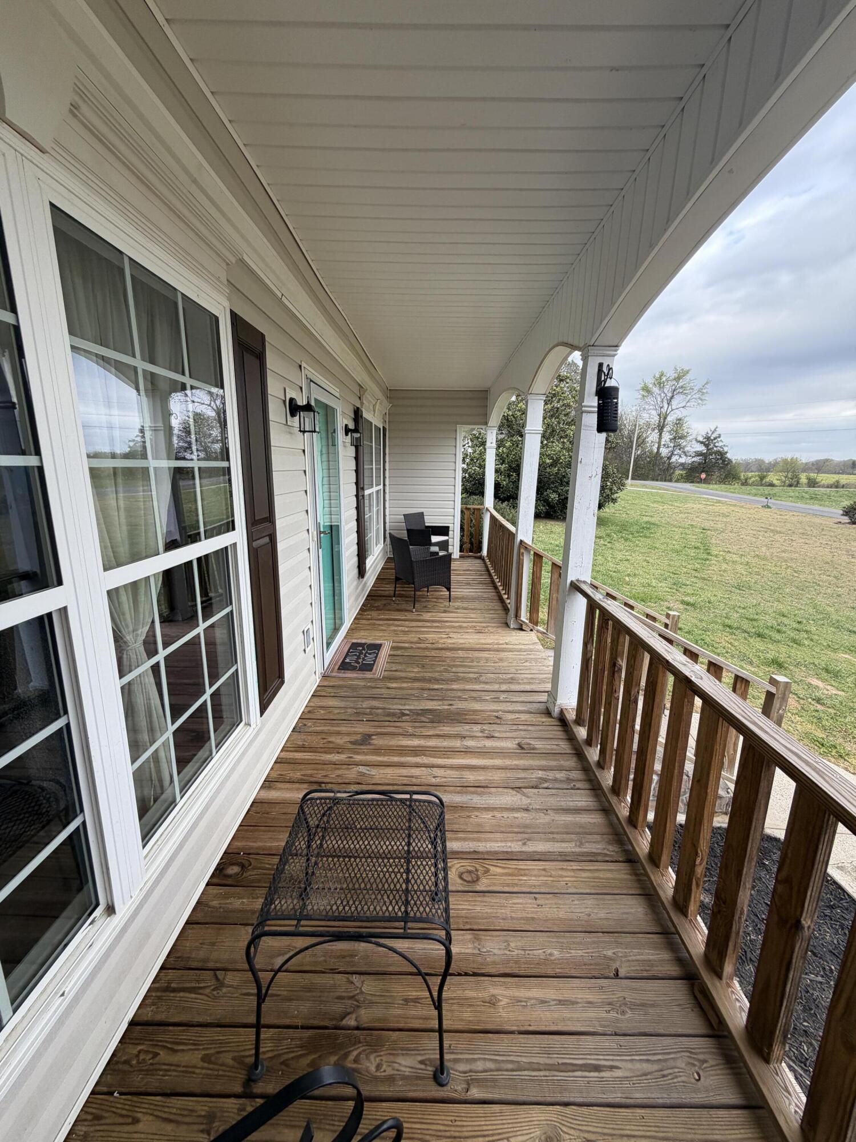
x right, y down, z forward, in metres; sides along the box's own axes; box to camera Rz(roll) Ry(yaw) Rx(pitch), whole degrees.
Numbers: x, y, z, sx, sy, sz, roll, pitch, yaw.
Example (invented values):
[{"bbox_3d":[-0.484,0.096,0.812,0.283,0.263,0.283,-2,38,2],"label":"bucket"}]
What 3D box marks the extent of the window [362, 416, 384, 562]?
[{"bbox_3d":[-0.731,-1.096,6.274,0.090,1.820,2.000,1,13,1],"label":"window"}]

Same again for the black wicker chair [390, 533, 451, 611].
[{"bbox_3d":[-0.086,-0.029,5.139,0.540,0.810,0.530,-8,15,-33],"label":"black wicker chair"}]

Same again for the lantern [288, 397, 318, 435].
[{"bbox_3d":[-0.685,-0.870,2.573,0.145,0.195,0.120,1,13,1],"label":"lantern"}]

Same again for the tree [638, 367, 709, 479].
[{"bbox_3d":[33.793,-20.223,63.656,9.635,14.674,9.635,1,13,1],"label":"tree"}]

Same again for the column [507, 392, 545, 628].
[{"bbox_3d":[0.911,-0.510,4.299,0.175,2.140,0.175,1,13,1],"label":"column"}]

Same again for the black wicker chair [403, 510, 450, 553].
[{"bbox_3d":[-0.026,-0.461,7.071,0.540,0.810,0.530,10,16,35],"label":"black wicker chair"}]

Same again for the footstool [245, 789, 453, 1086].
[{"bbox_3d":[-0.193,1.004,1.362,0.490,0.440,0.530,1,13,-1],"label":"footstool"}]

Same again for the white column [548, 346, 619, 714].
[{"bbox_3d":[0.886,-0.154,2.708,0.172,2.140,0.172,1,13,1],"label":"white column"}]

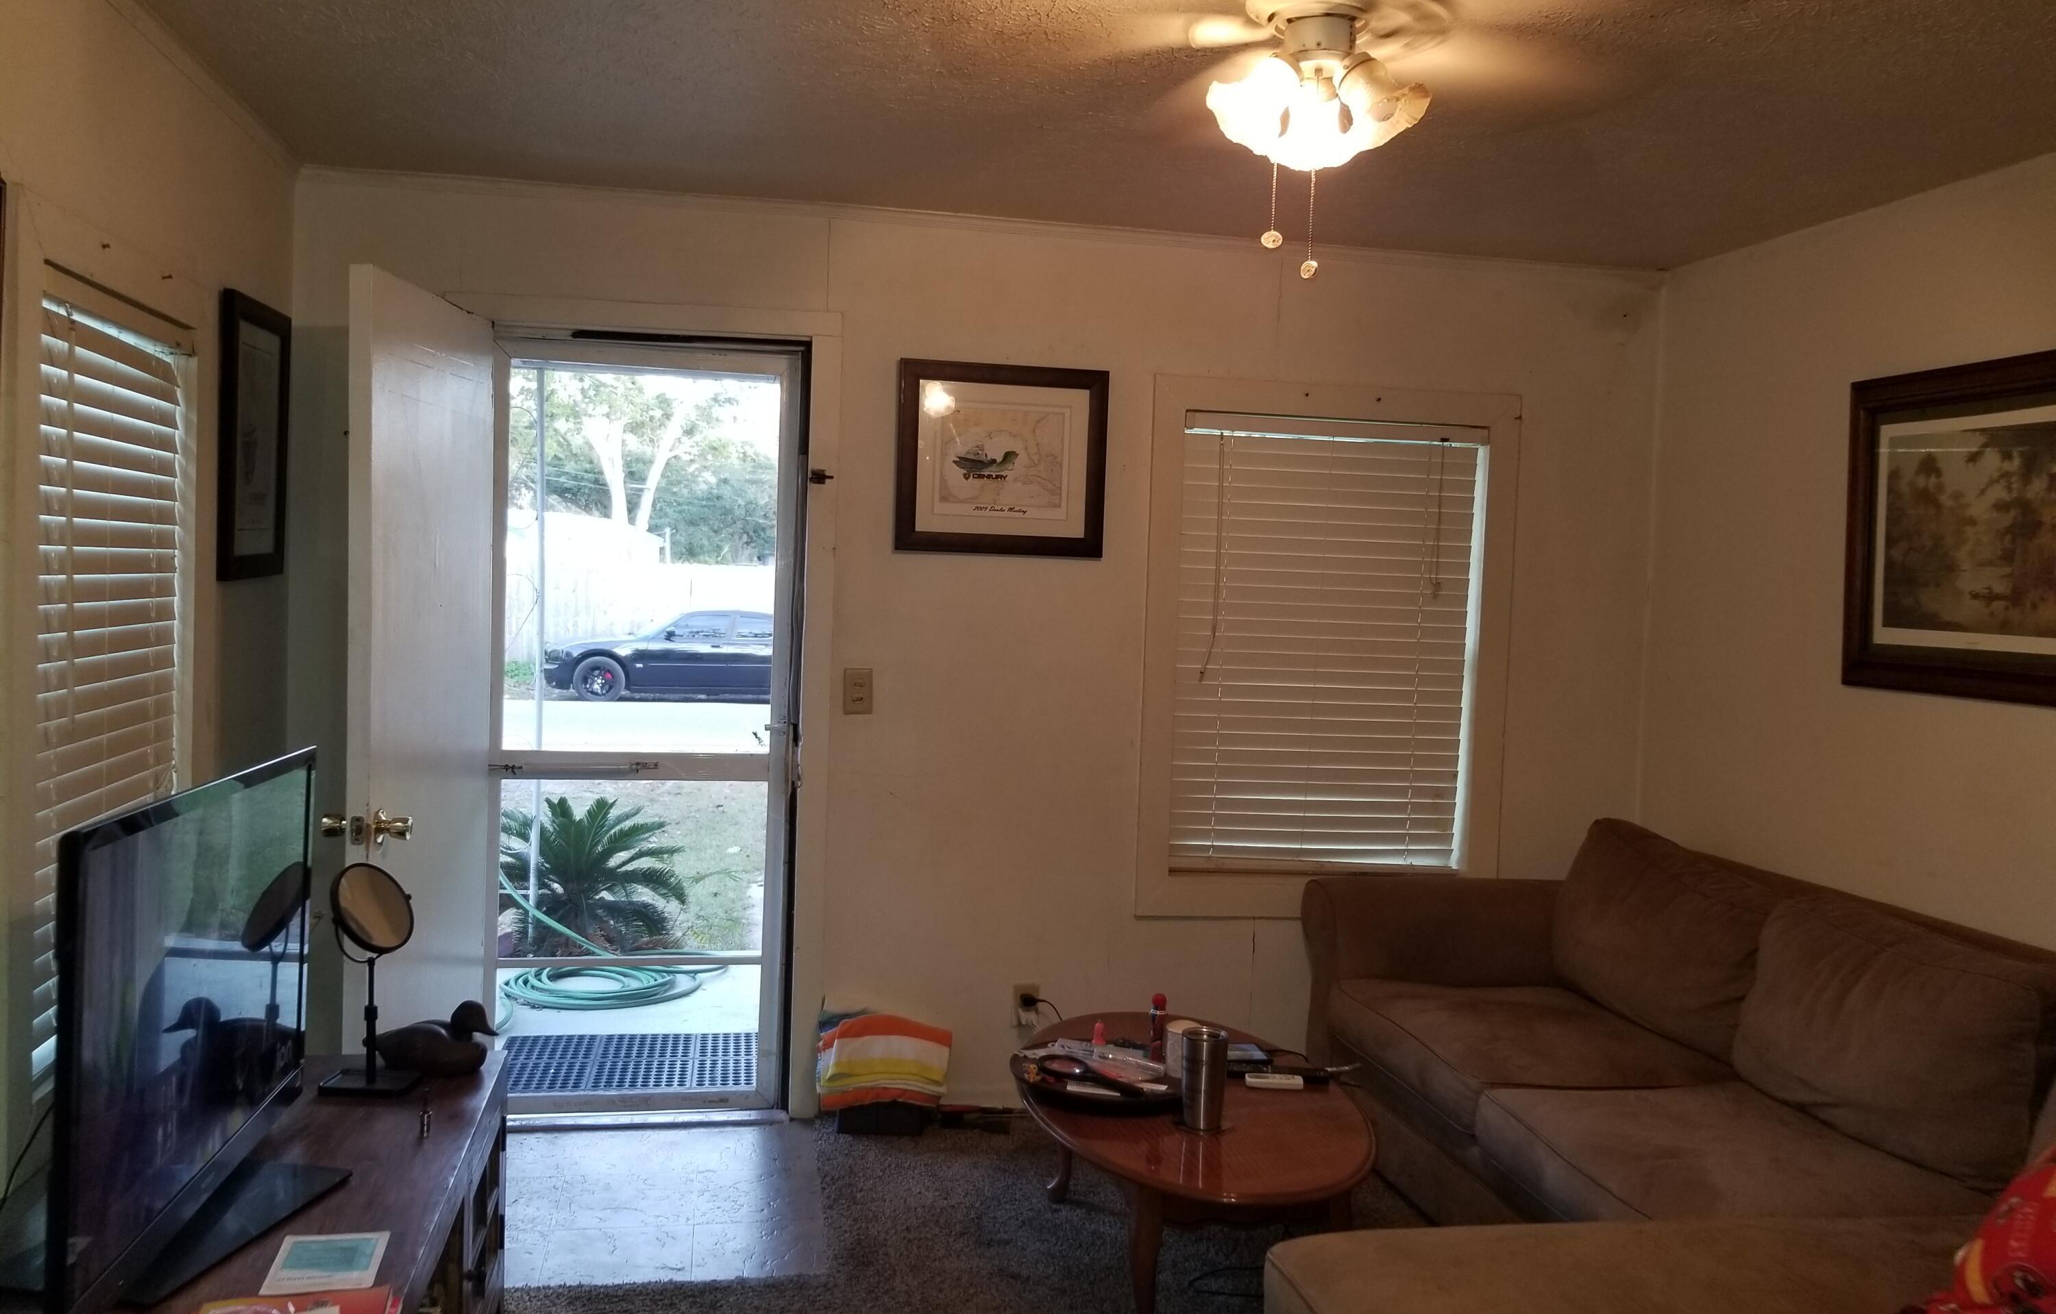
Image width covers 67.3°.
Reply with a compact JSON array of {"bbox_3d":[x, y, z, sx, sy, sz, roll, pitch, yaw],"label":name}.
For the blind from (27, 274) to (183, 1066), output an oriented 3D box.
[{"bbox_3d":[-1.583,0.017,2.667,0.050,1.210,0.710,1,3,-12],"label":"blind"}]

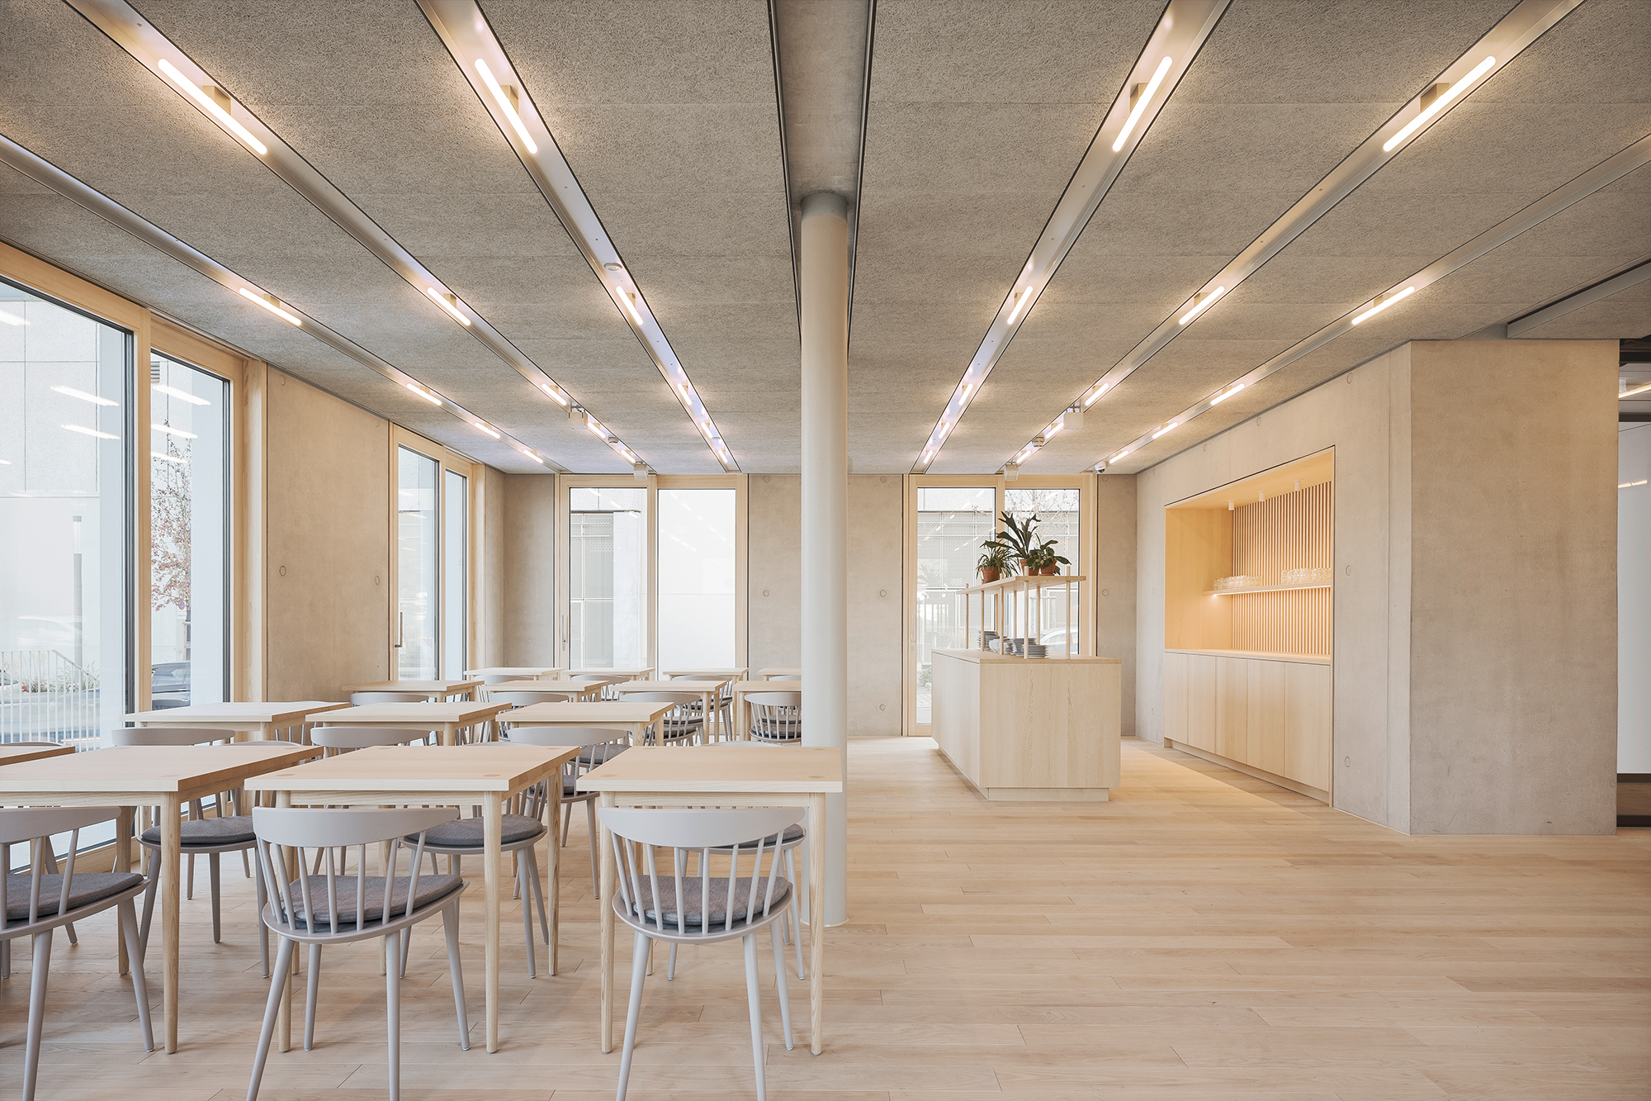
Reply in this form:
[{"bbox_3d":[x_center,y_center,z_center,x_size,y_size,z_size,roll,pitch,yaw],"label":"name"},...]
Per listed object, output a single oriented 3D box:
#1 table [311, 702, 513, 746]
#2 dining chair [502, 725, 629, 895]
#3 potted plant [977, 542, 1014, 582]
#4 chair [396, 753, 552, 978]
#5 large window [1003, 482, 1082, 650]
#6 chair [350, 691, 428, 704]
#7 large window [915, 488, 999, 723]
[{"bbox_3d":[-1.997,1.149,4.030,0.700,0.750,0.620,0,-3,0],"label":"table"},{"bbox_3d":[-1.115,1.123,3.640,0.520,0.735,0.450,0,-3,0],"label":"dining chair"},{"bbox_3d":[1.394,0.095,6.783,0.296,0.342,0.286,0,-4,0],"label":"potted plant"},{"bbox_3d":[-1.185,1.053,2.860,0.520,0.735,0.450,0,-3,0],"label":"chair"},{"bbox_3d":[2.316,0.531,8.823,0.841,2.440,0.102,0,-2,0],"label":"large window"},{"bbox_3d":[-2.780,1.280,5.390,0.520,0.735,0.450,0,-3,0],"label":"chair"},{"bbox_3d":[1.351,0.571,8.600,0.860,2.490,0.090,0,-3,0],"label":"large window"}]

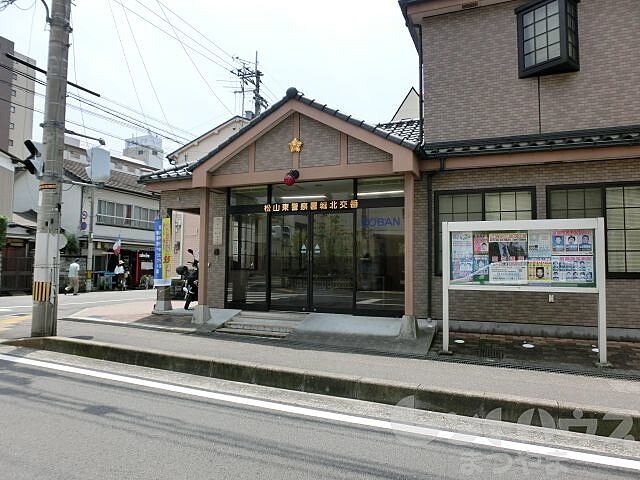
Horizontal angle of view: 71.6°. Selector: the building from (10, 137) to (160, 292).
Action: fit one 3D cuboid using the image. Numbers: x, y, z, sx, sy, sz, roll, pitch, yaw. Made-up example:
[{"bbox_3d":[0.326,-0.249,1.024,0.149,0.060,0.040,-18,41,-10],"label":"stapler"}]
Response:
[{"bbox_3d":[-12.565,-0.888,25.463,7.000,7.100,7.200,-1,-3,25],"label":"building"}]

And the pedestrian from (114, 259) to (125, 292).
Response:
[{"bbox_3d":[-10.062,1.789,22.300,0.450,1.530,0.450,-1,-3,26],"label":"pedestrian"}]

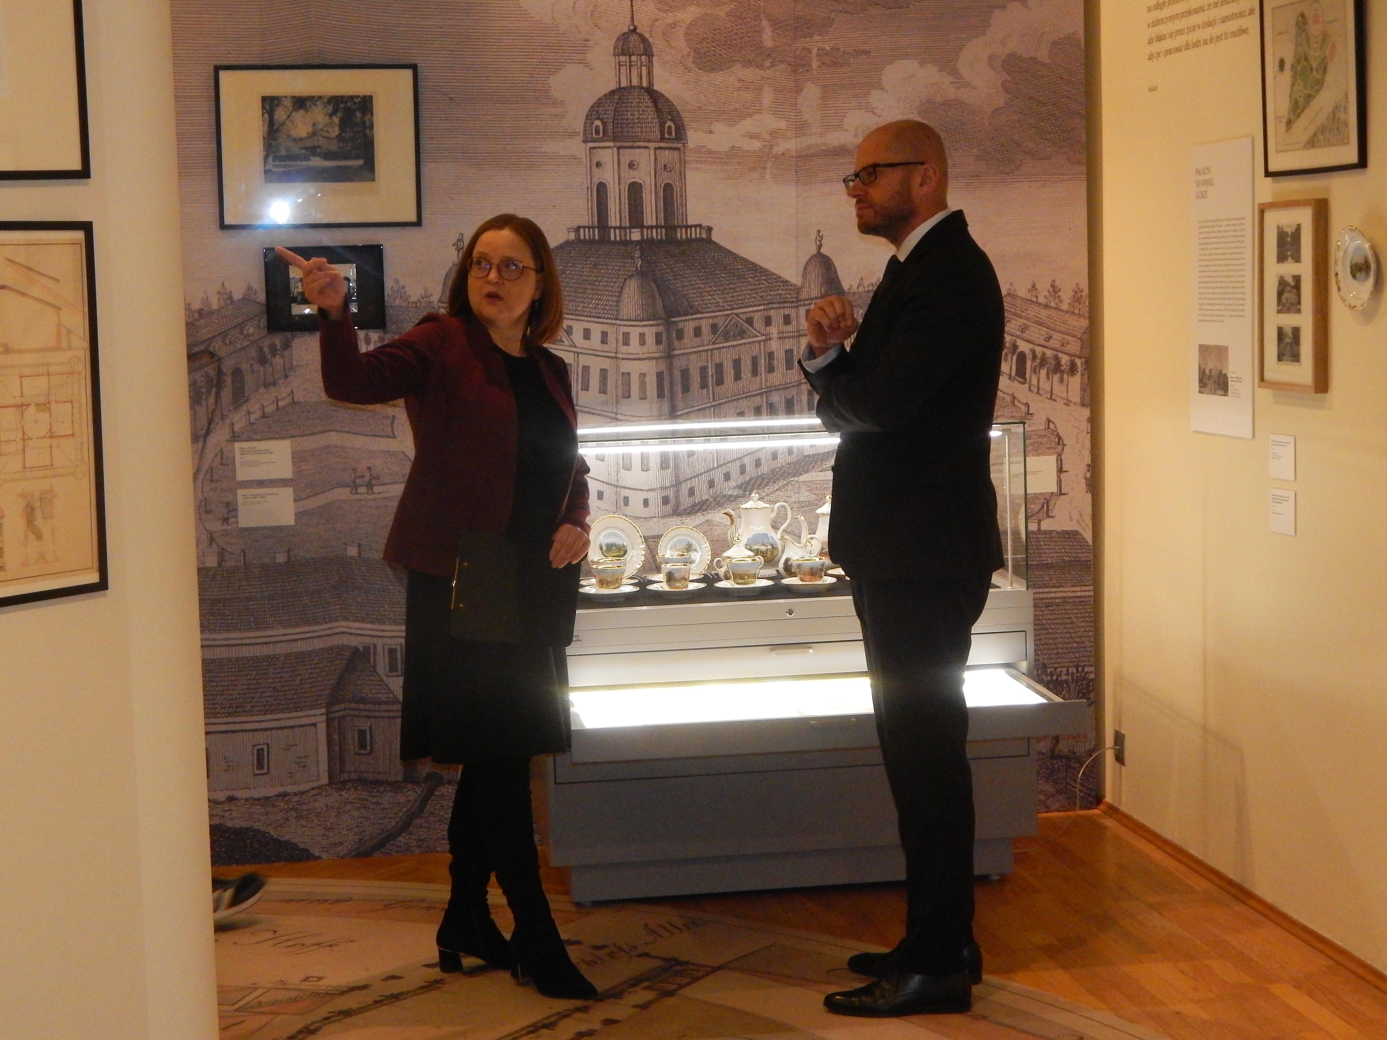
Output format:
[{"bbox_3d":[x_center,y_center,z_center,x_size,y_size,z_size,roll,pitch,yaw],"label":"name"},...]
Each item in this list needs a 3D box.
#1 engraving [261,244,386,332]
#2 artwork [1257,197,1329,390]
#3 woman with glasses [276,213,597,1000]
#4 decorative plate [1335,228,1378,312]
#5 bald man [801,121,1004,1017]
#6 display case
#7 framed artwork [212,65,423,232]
[{"bbox_3d":[-0.961,-0.605,6.383,0.311,0.222,0.020,-2,6,-9],"label":"engraving"},{"bbox_3d":[1.326,-0.495,5.408,0.030,0.418,0.307,-2,6,-9],"label":"artwork"},{"bbox_3d":[-0.459,0.188,5.238,0.620,1.667,0.520,-6,7,-42],"label":"woman with glasses"},{"bbox_3d":[1.378,-0.523,5.072,0.030,0.175,0.185,-2,6,-9],"label":"decorative plate"},{"bbox_3d":[0.449,0.097,5.071,0.430,1.835,0.520,-2,6,-5],"label":"bald man"},{"bbox_3d":[0.229,0.350,6.034,1.226,1.148,1.208,-2,6,-9],"label":"display case"},{"bbox_3d":[-0.970,-0.969,6.346,0.521,0.420,0.025,-2,6,-9],"label":"framed artwork"}]

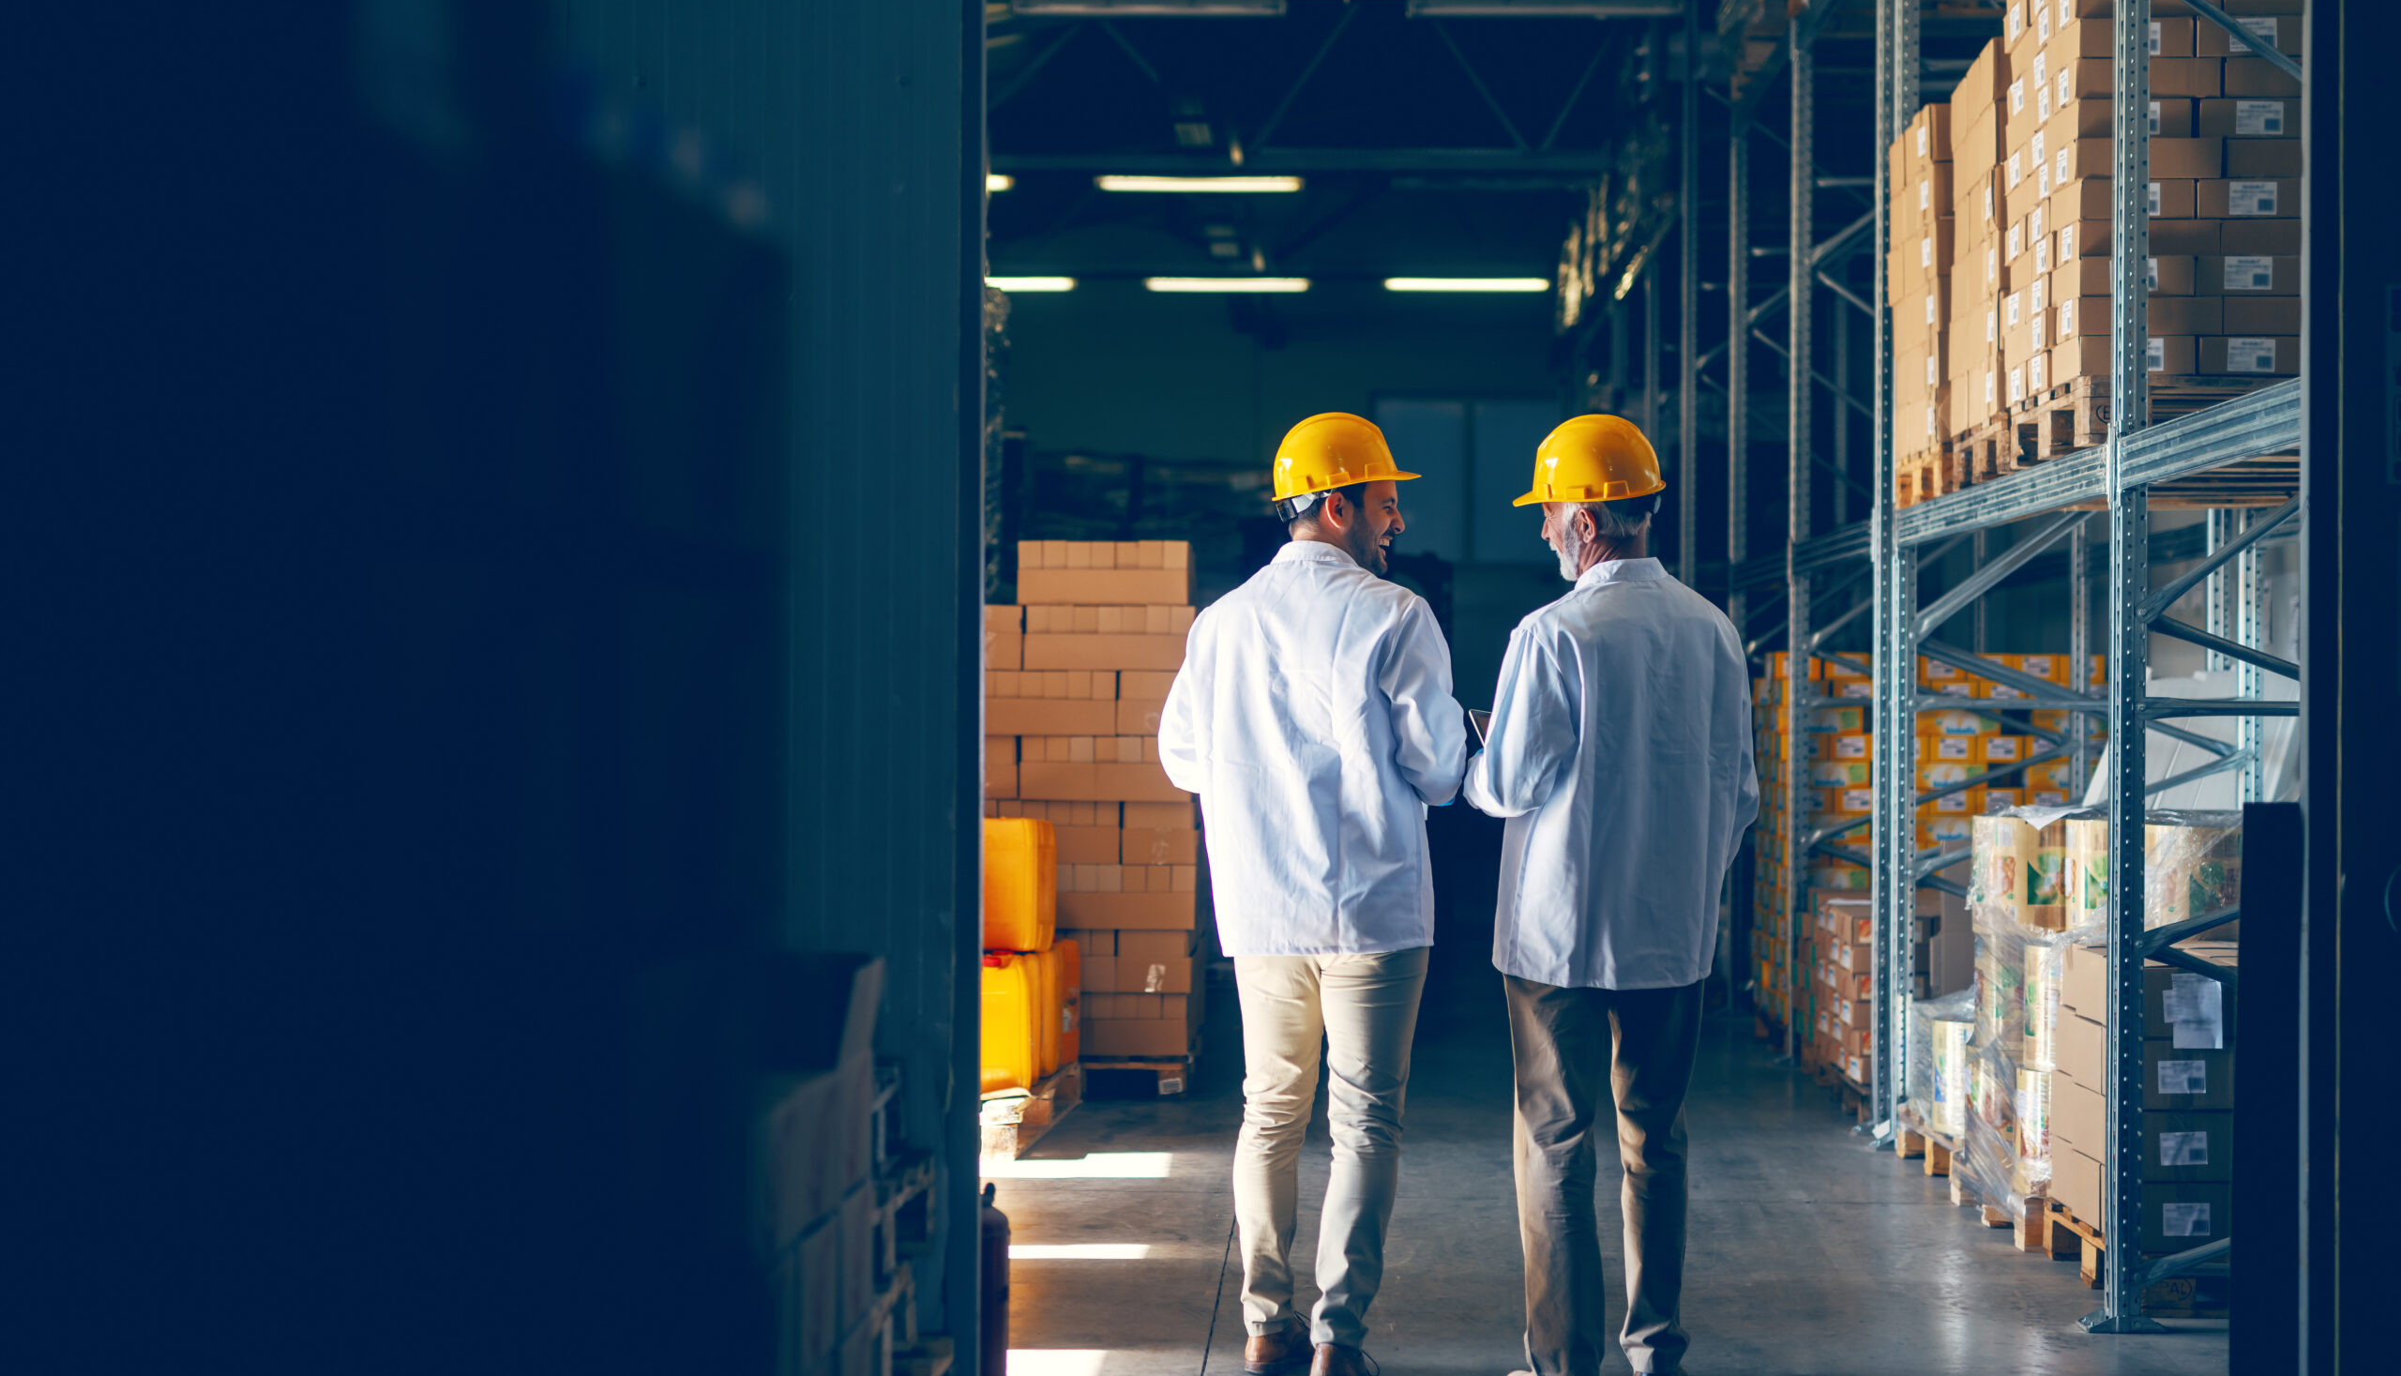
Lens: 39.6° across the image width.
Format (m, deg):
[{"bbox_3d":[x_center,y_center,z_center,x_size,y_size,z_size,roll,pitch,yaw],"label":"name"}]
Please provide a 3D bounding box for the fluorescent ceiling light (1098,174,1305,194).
[{"bbox_3d":[0.000,-3.096,20.500,1.280,0.095,0.130,0,0,2],"label":"fluorescent ceiling light"}]

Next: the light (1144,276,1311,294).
[{"bbox_3d":[0.200,-3.072,25.400,1.280,0.095,0.130,0,0,2],"label":"light"}]

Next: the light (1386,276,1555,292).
[{"bbox_3d":[2.039,-3.066,25.350,1.280,0.095,0.130,0,0,2],"label":"light"}]

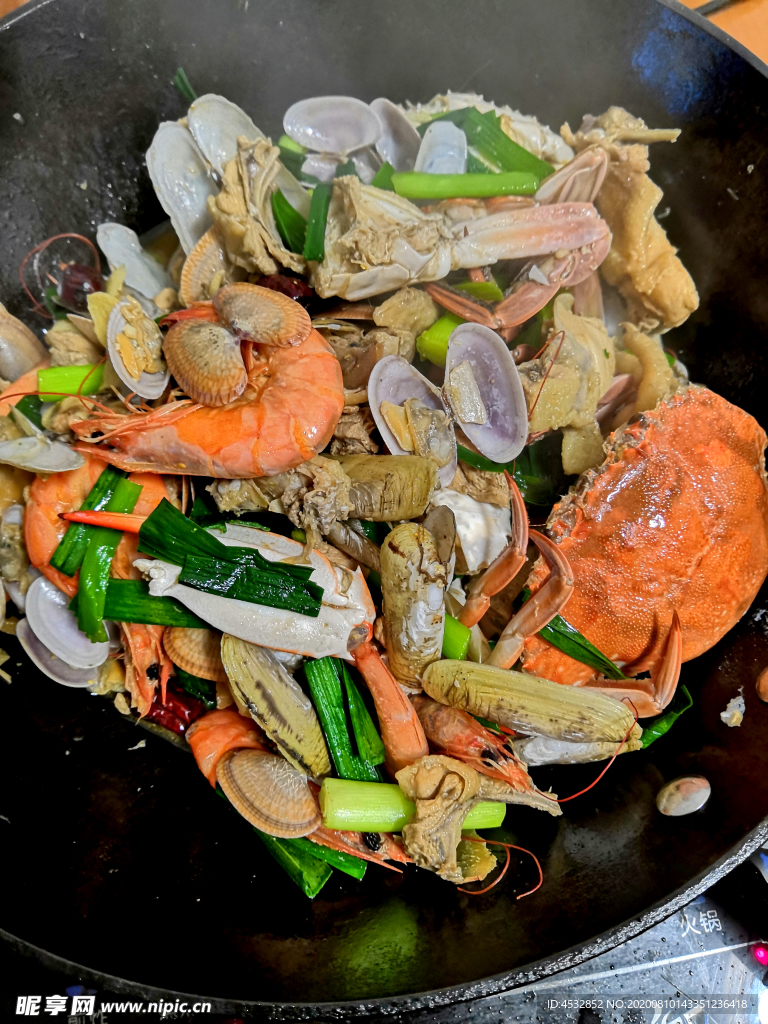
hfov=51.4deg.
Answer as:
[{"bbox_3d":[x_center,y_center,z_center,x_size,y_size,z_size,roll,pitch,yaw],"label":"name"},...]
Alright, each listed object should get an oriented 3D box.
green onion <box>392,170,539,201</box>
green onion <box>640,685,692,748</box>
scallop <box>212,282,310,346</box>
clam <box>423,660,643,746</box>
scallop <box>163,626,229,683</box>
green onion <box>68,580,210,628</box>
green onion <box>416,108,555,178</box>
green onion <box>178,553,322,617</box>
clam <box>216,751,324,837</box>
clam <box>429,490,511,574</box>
[{"bbox_3d":[0.030,-0.123,0.300,0.055,0.009,0.010,1,70,3],"label":"green onion"},{"bbox_3d":[0.078,0.059,0.226,0.025,0.008,0.008,-39,73,-11],"label":"green onion"},{"bbox_3d":[-0.044,-0.071,0.286,0.036,0.011,0.021,21,74,6],"label":"scallop"},{"bbox_3d":[0.044,0.058,0.238,0.066,0.013,0.017,12,76,3],"label":"clam"},{"bbox_3d":[-0.058,0.045,0.259,0.030,0.011,0.024,23,73,10],"label":"scallop"},{"bbox_3d":[-0.080,0.033,0.264,0.050,0.005,0.013,7,71,5],"label":"green onion"},{"bbox_3d":[0.040,-0.141,0.307,0.052,0.011,0.025,14,84,1],"label":"green onion"},{"bbox_3d":[-0.043,0.023,0.255,0.047,0.005,0.011,12,80,5],"label":"green onion"},{"bbox_3d":[-0.033,0.082,0.232,0.032,0.011,0.022,34,84,7],"label":"clam"},{"bbox_3d":[0.029,0.007,0.269,0.028,0.013,0.028,24,77,-1],"label":"clam"}]

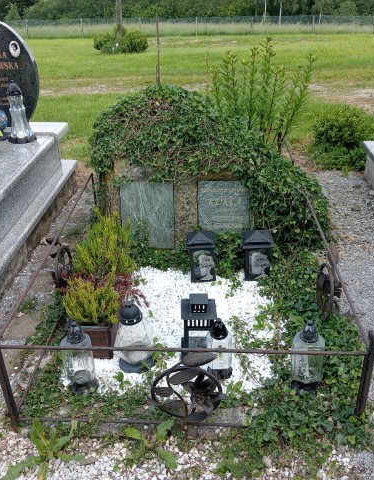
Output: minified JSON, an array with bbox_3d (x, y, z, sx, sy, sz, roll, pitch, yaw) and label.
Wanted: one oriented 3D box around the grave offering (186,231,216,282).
[{"bbox_3d":[0.076,0.068,2.548,0.140,0.243,0.140,-1,29,2],"label":"grave offering"}]

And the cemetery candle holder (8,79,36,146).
[{"bbox_3d":[-1.061,-0.806,3.238,0.171,0.371,0.171,0,29,3],"label":"cemetery candle holder"}]

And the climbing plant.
[{"bbox_3d":[0.134,-0.431,2.855,1.316,0.823,0.560,0,29,3],"label":"climbing plant"}]

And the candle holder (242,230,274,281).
[{"bbox_3d":[0.352,0.065,2.535,0.147,0.241,0.140,-1,29,2],"label":"candle holder"}]

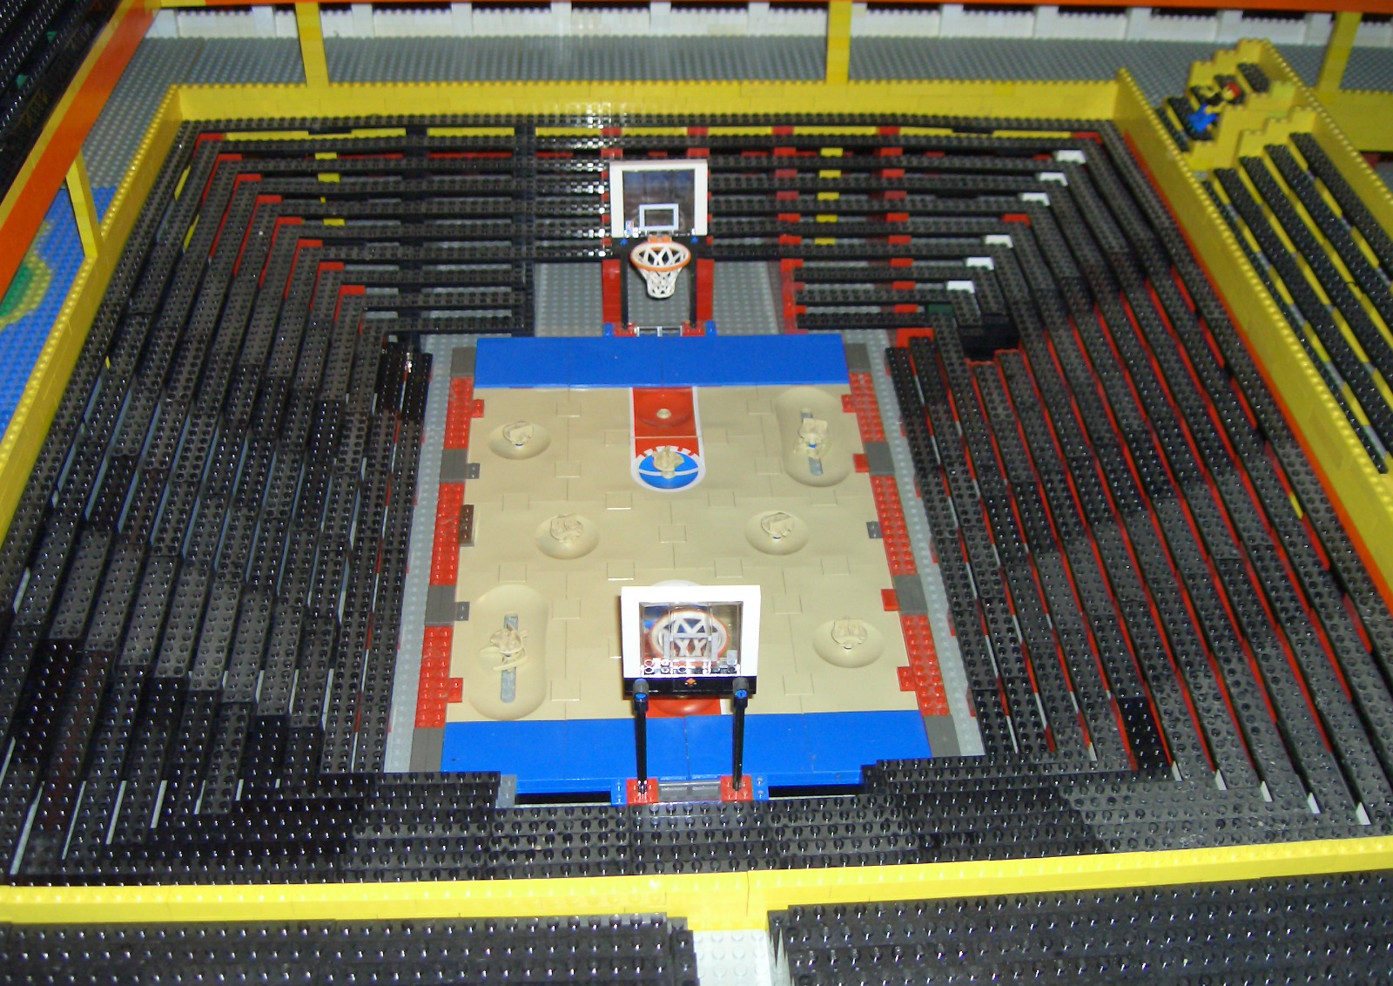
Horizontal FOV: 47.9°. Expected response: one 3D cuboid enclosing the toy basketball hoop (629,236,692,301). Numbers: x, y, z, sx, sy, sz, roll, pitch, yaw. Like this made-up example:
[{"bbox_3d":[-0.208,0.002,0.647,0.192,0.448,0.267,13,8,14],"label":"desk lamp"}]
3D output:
[{"bbox_3d":[-0.024,-0.150,1.064,0.040,0.031,0.040,-1,40,-3],"label":"toy basketball hoop"}]

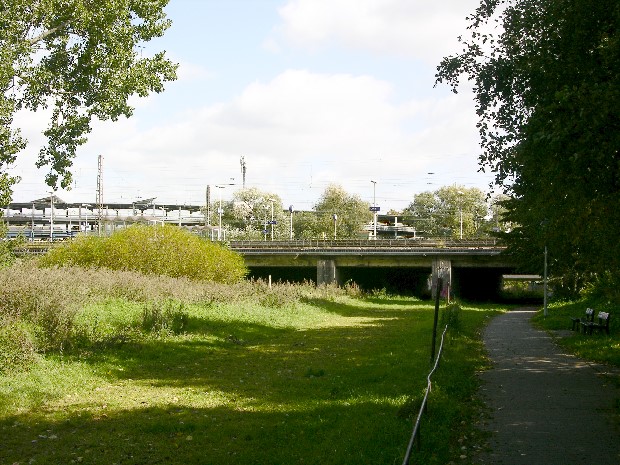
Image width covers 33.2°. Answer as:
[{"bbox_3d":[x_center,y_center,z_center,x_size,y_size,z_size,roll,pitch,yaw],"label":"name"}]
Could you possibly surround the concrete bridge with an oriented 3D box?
[{"bbox_3d":[8.363,4.946,131.990,37.000,7.400,14.000,0,-3,0],"label":"concrete bridge"}]

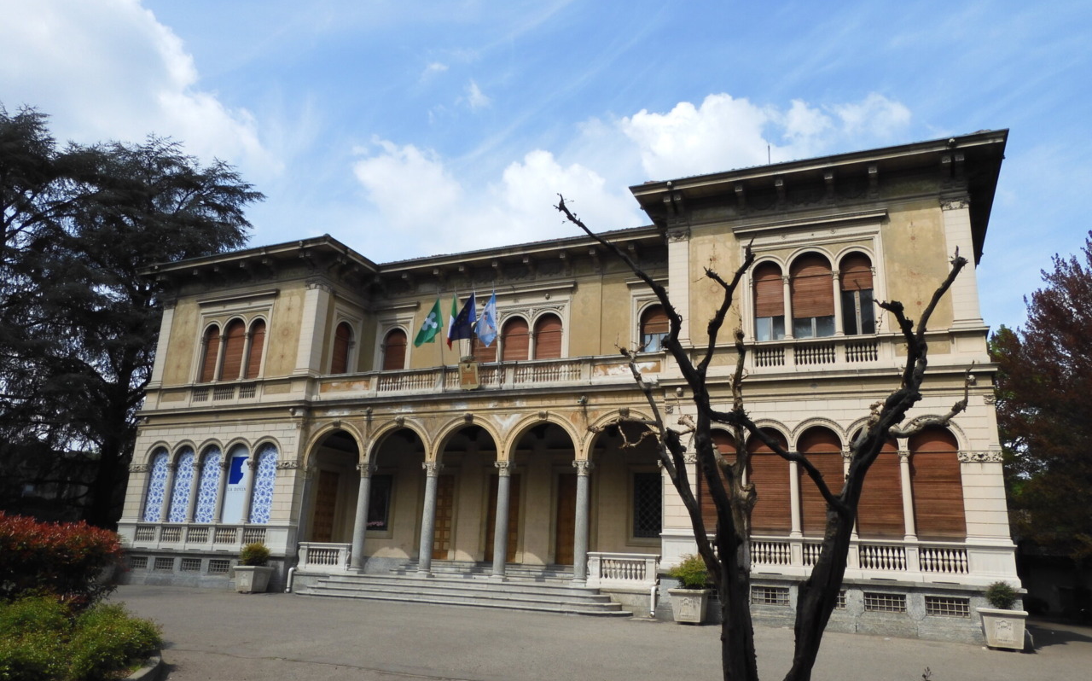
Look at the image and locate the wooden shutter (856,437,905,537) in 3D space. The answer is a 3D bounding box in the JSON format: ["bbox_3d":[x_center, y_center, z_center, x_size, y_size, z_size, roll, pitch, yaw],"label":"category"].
[{"bbox_3d":[7.879,3.348,18.015,1.020,2.620,0.250,-5,-17,23],"label":"wooden shutter"}]

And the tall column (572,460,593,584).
[{"bbox_3d":[0.956,4.907,20.588,0.406,3.284,0.406,-5,-17,23],"label":"tall column"}]

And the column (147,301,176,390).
[{"bbox_3d":[-14.341,0.178,28.534,0.689,3.444,0.283,-5,-17,23],"label":"column"}]

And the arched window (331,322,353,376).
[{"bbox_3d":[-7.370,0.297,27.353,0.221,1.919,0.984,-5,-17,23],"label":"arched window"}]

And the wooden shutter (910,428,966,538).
[{"bbox_3d":[9.023,3.254,17.528,1.030,2.640,0.250,-5,-17,23],"label":"wooden shutter"}]

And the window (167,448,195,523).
[{"bbox_3d":[-12.883,5.083,26.901,0.960,2.687,0.180,-4,-17,23],"label":"window"}]

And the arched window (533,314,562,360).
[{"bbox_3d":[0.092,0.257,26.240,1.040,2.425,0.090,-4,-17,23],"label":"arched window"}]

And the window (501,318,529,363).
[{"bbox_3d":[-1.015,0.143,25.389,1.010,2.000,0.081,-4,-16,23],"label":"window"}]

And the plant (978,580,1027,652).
[{"bbox_3d":[9.300,5.626,15.519,0.901,1.354,0.901,-4,-17,23],"label":"plant"}]

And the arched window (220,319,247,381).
[{"bbox_3d":[-11.297,0.320,27.699,0.960,2.250,0.100,-5,-17,23],"label":"arched window"}]

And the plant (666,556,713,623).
[{"bbox_3d":[3.435,5.952,18.197,0.850,1.530,0.850,-5,-17,23],"label":"plant"}]

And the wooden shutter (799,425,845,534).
[{"bbox_3d":[6.664,3.398,18.284,1.030,2.575,0.091,-4,-16,23],"label":"wooden shutter"}]

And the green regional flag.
[{"bbox_3d":[-3.580,-0.583,23.188,0.909,1.515,0.303,-4,-16,23],"label":"green regional flag"}]

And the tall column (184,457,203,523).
[{"bbox_3d":[-12.002,5.153,25.842,0.303,2.111,0.303,-4,-16,23],"label":"tall column"}]

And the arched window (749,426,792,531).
[{"bbox_3d":[5.635,3.540,19.066,1.030,2.624,0.090,-4,-17,23],"label":"arched window"}]

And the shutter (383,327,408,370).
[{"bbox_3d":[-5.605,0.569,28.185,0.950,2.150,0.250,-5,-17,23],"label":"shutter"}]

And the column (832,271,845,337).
[{"bbox_3d":[7.346,-0.933,19.070,0.242,1.727,0.242,-4,-16,23],"label":"column"}]

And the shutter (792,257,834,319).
[{"bbox_3d":[6.913,-1.409,19.649,1.015,1.685,0.098,-5,-17,23],"label":"shutter"}]

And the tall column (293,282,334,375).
[{"bbox_3d":[-8.128,-0.418,26.468,0.620,3.350,0.620,-5,-17,23],"label":"tall column"}]

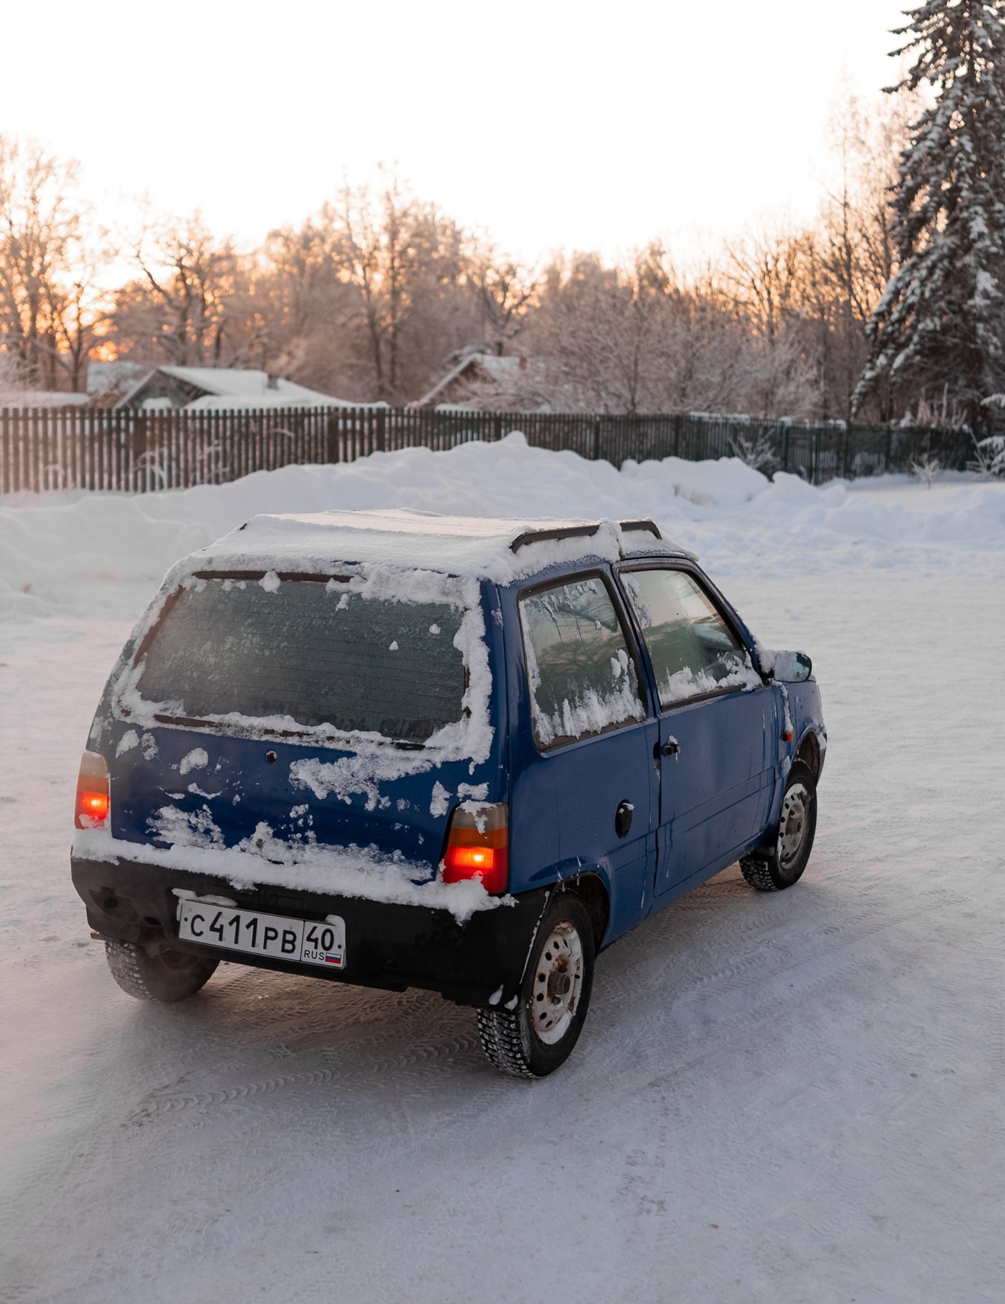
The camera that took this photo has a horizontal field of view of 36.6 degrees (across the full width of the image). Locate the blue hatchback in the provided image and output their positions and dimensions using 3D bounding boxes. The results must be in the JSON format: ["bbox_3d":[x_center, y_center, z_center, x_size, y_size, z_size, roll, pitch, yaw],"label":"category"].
[{"bbox_3d":[0.094,0.266,5.287,1.440,1.430,3.200,4,7,27],"label":"blue hatchback"}]

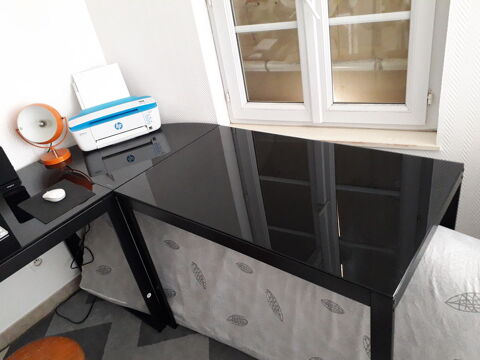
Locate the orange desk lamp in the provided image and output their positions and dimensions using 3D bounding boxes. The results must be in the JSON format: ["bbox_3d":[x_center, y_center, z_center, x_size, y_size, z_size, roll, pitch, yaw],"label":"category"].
[{"bbox_3d":[-0.867,-0.217,1.670,0.210,0.265,0.165,-17,30,-9],"label":"orange desk lamp"}]

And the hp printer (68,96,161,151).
[{"bbox_3d":[-0.587,-0.272,1.781,0.403,0.150,0.180,-20,31,-15],"label":"hp printer"}]

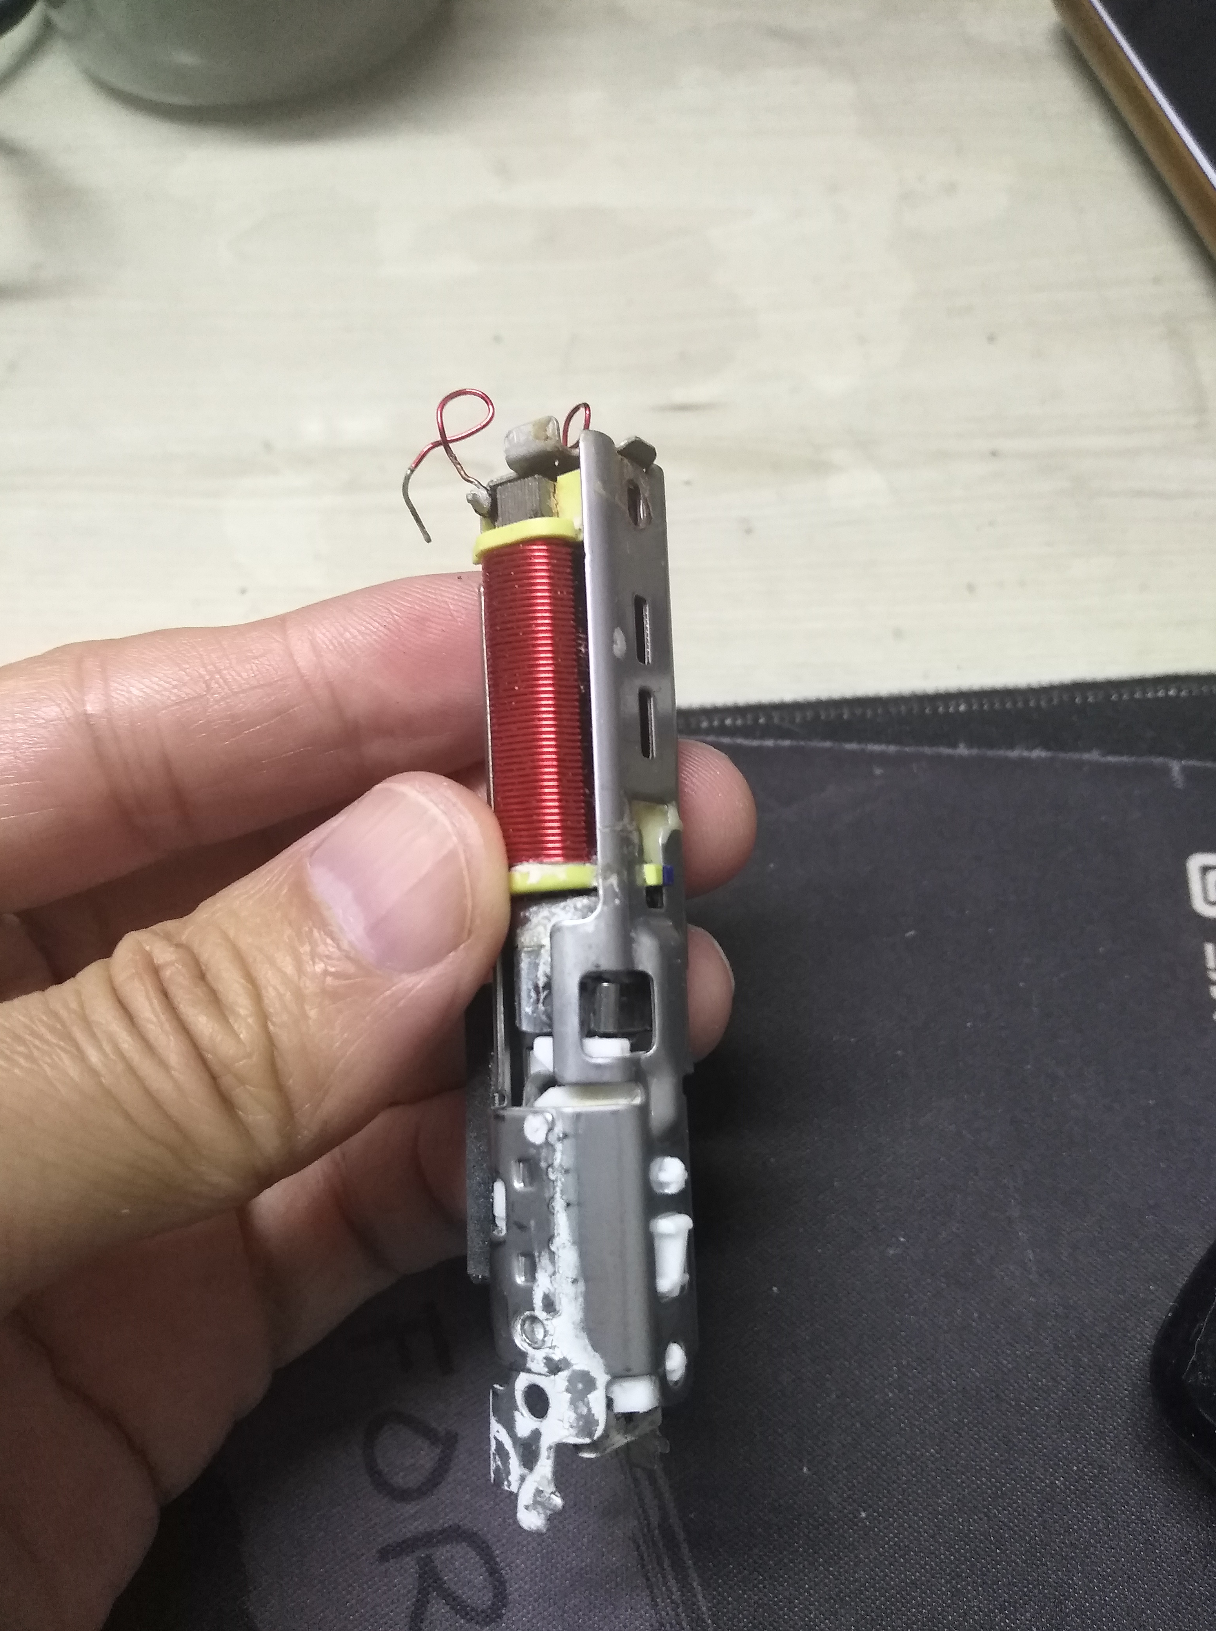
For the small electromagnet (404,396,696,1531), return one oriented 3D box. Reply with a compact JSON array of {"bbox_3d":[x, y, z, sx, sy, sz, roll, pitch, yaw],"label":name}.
[{"bbox_3d":[-0.004,0.011,0.108,0.018,0.015,0.091,-4,86,38],"label":"small electromagnet"}]

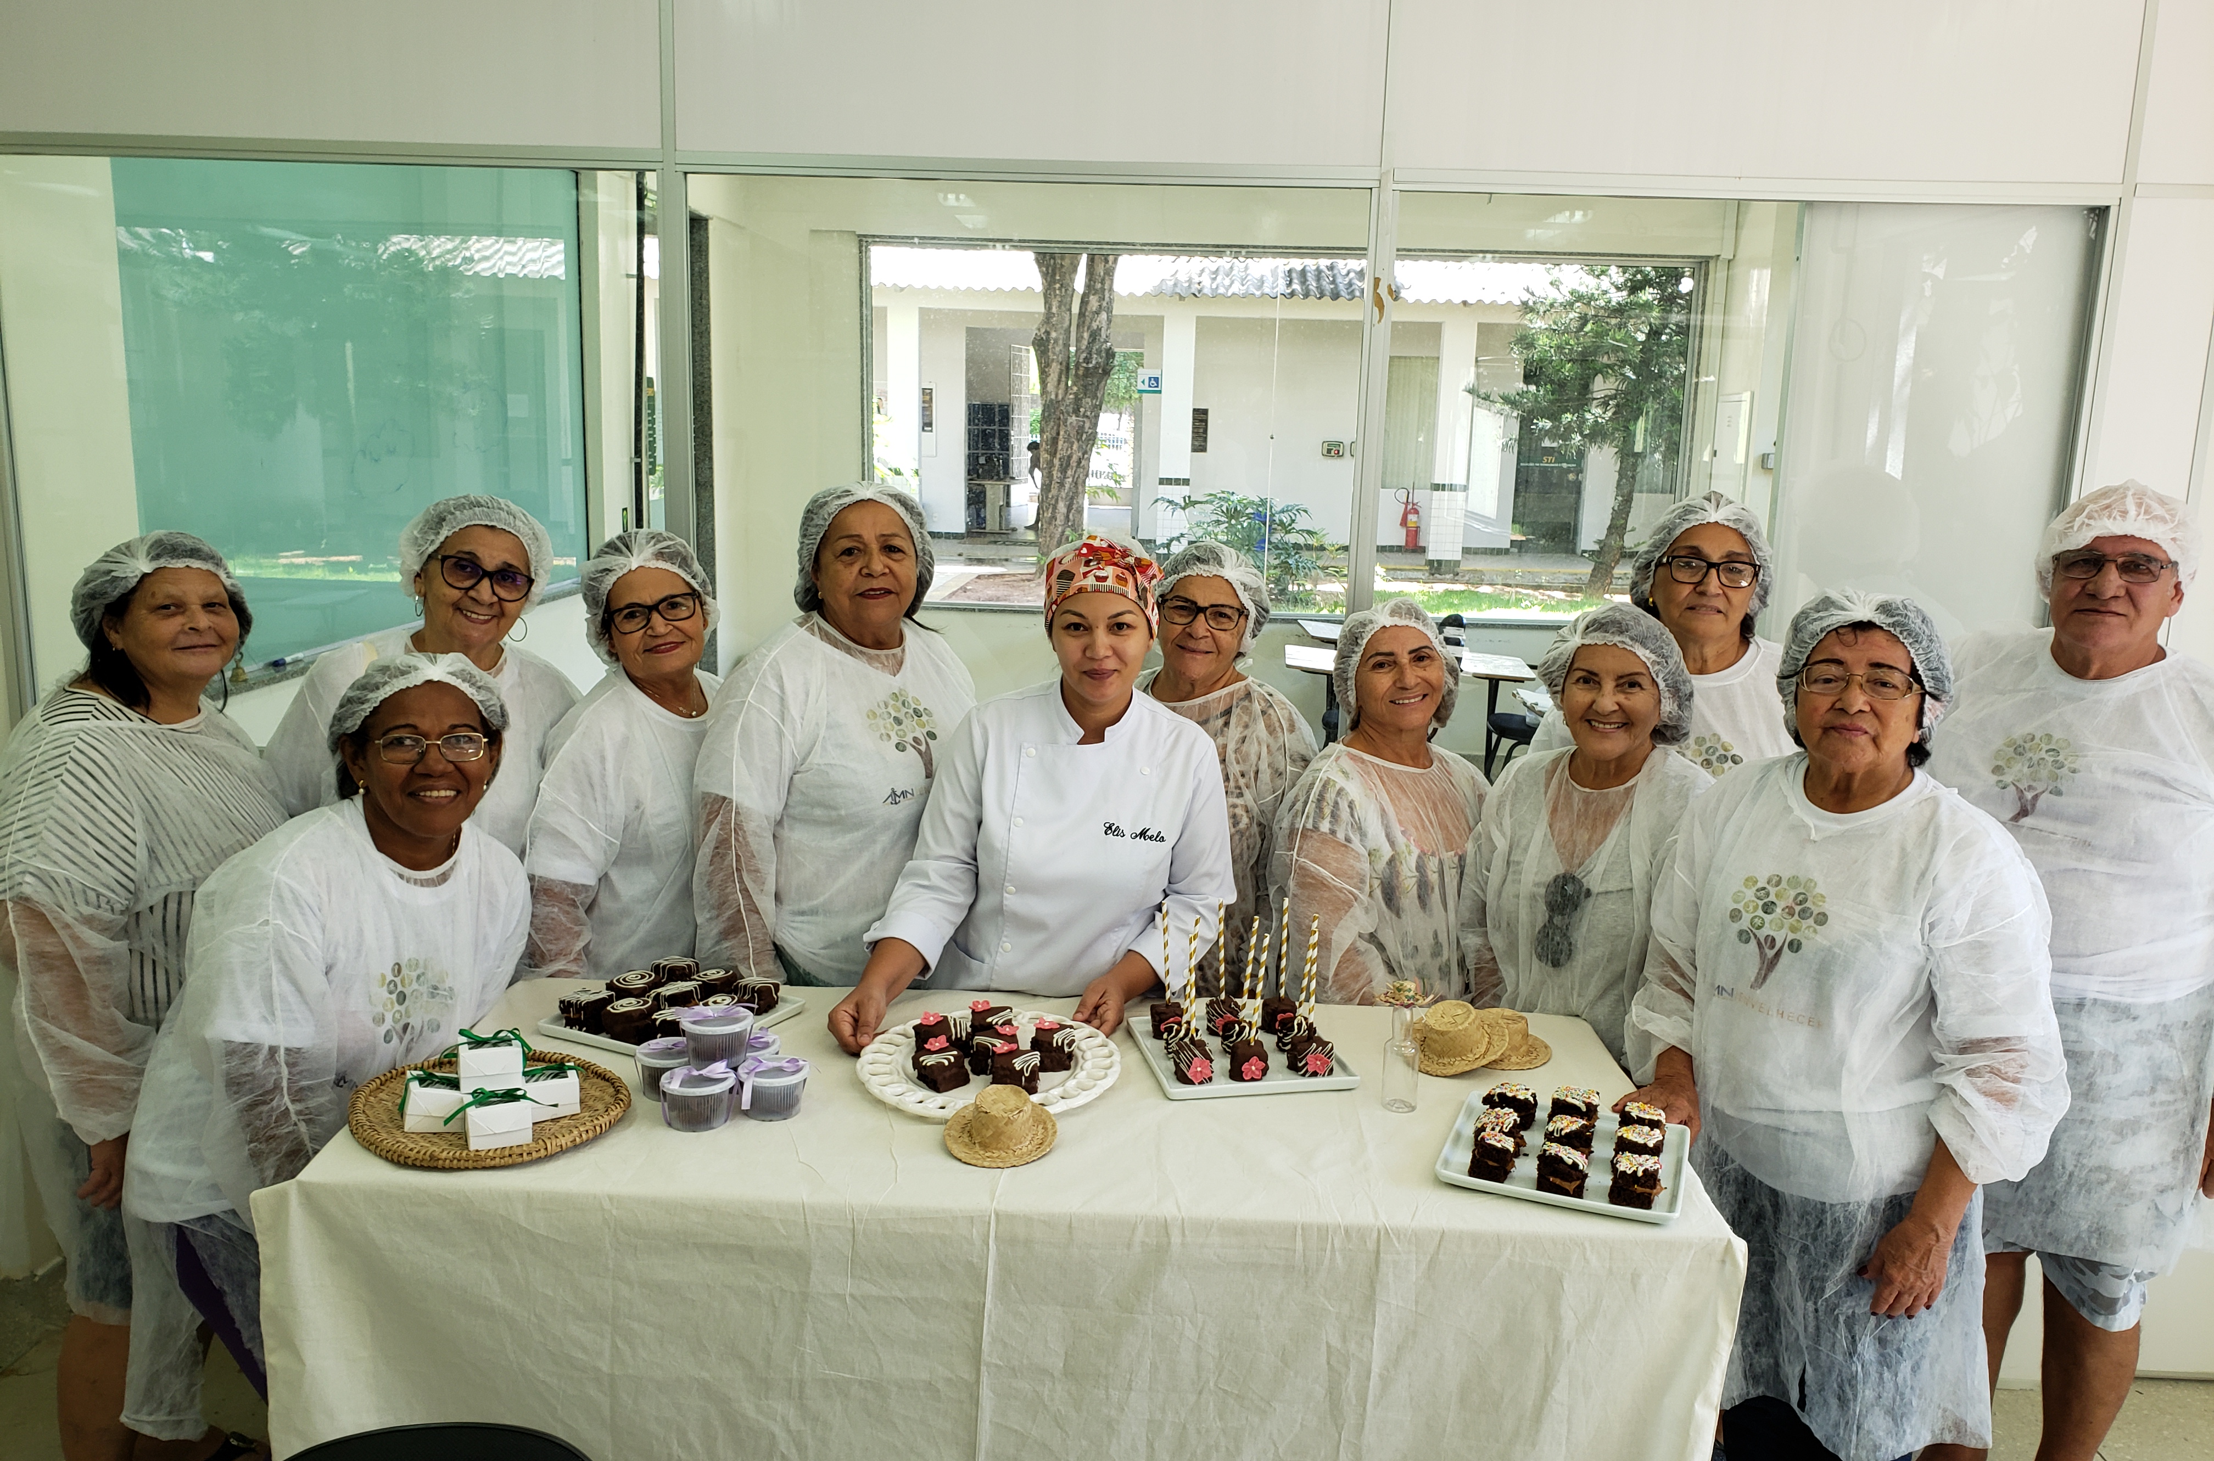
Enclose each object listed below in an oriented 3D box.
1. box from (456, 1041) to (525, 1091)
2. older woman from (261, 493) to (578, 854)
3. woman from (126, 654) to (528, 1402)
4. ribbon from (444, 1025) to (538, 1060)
[{"bbox_3d":[-0.747,0.401,2.019,0.069,0.053,0.056,-2,11,-19],"label":"box"},{"bbox_3d":[-1.071,0.370,2.698,0.520,1.510,0.320,-2,11,-20],"label":"older woman"},{"bbox_3d":[-1.165,0.555,2.521,0.580,1.380,0.560,-5,12,-30],"label":"woman"},{"bbox_3d":[-0.709,0.363,1.922,0.105,0.035,0.055,1,11,-3],"label":"ribbon"}]

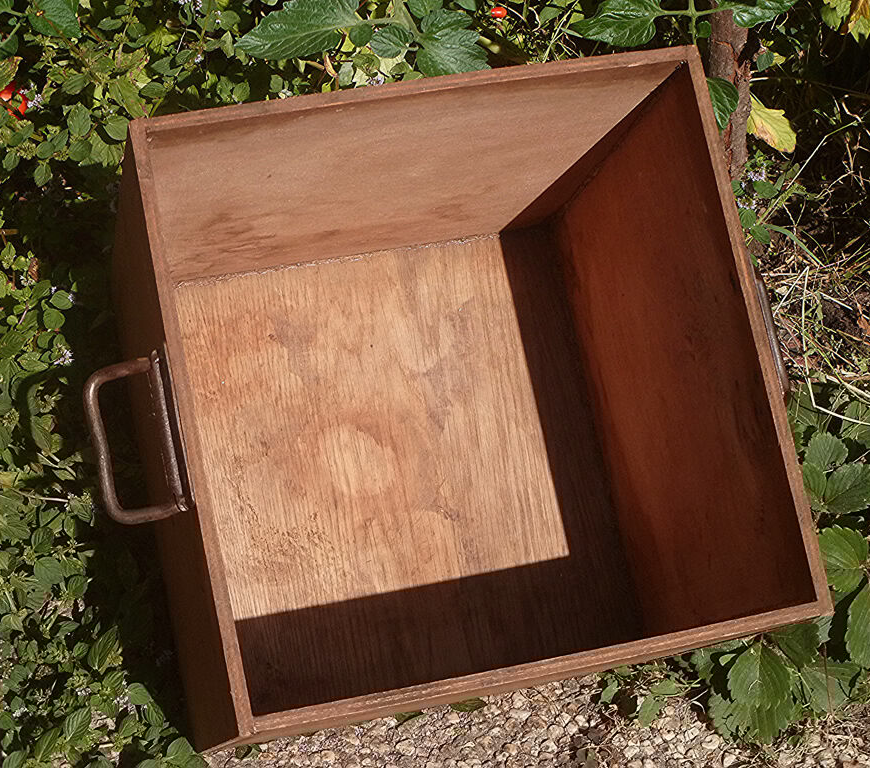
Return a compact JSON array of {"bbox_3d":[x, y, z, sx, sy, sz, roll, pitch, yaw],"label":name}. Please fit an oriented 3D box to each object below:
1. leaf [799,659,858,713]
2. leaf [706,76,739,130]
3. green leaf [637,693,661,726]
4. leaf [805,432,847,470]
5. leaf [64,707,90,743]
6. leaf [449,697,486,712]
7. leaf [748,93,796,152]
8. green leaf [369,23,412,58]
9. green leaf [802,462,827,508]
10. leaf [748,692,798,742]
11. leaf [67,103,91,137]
[{"bbox_3d":[0.340,0.260,1.684,0.050,0.014,0.043,35,74,1],"label":"leaf"},{"bbox_3d":[0.230,-0.229,1.586,0.034,0.012,0.047,-13,78,-12],"label":"leaf"},{"bbox_3d":[0.184,0.279,1.675,0.018,0.009,0.031,20,70,3],"label":"green leaf"},{"bbox_3d":[0.341,0.059,1.700,0.037,0.011,0.034,6,75,-7],"label":"leaf"},{"bbox_3d":[-0.286,0.272,1.560,0.018,0.012,0.033,31,71,7],"label":"leaf"},{"bbox_3d":[0.027,0.268,1.642,0.033,0.006,0.017,-10,80,-5],"label":"leaf"},{"bbox_3d":[0.292,-0.226,1.697,0.035,0.010,0.064,-38,86,-3],"label":"leaf"},{"bbox_3d":[-0.035,-0.275,1.568,0.035,0.009,0.026,12,75,-6],"label":"green leaf"},{"bbox_3d":[0.325,0.085,1.688,0.035,0.008,0.048,-28,82,-4],"label":"green leaf"},{"bbox_3d":[0.285,0.277,1.655,0.046,0.010,0.059,-5,79,-1],"label":"leaf"},{"bbox_3d":[-0.287,-0.213,1.575,0.019,0.011,0.030,-7,71,-7],"label":"leaf"}]

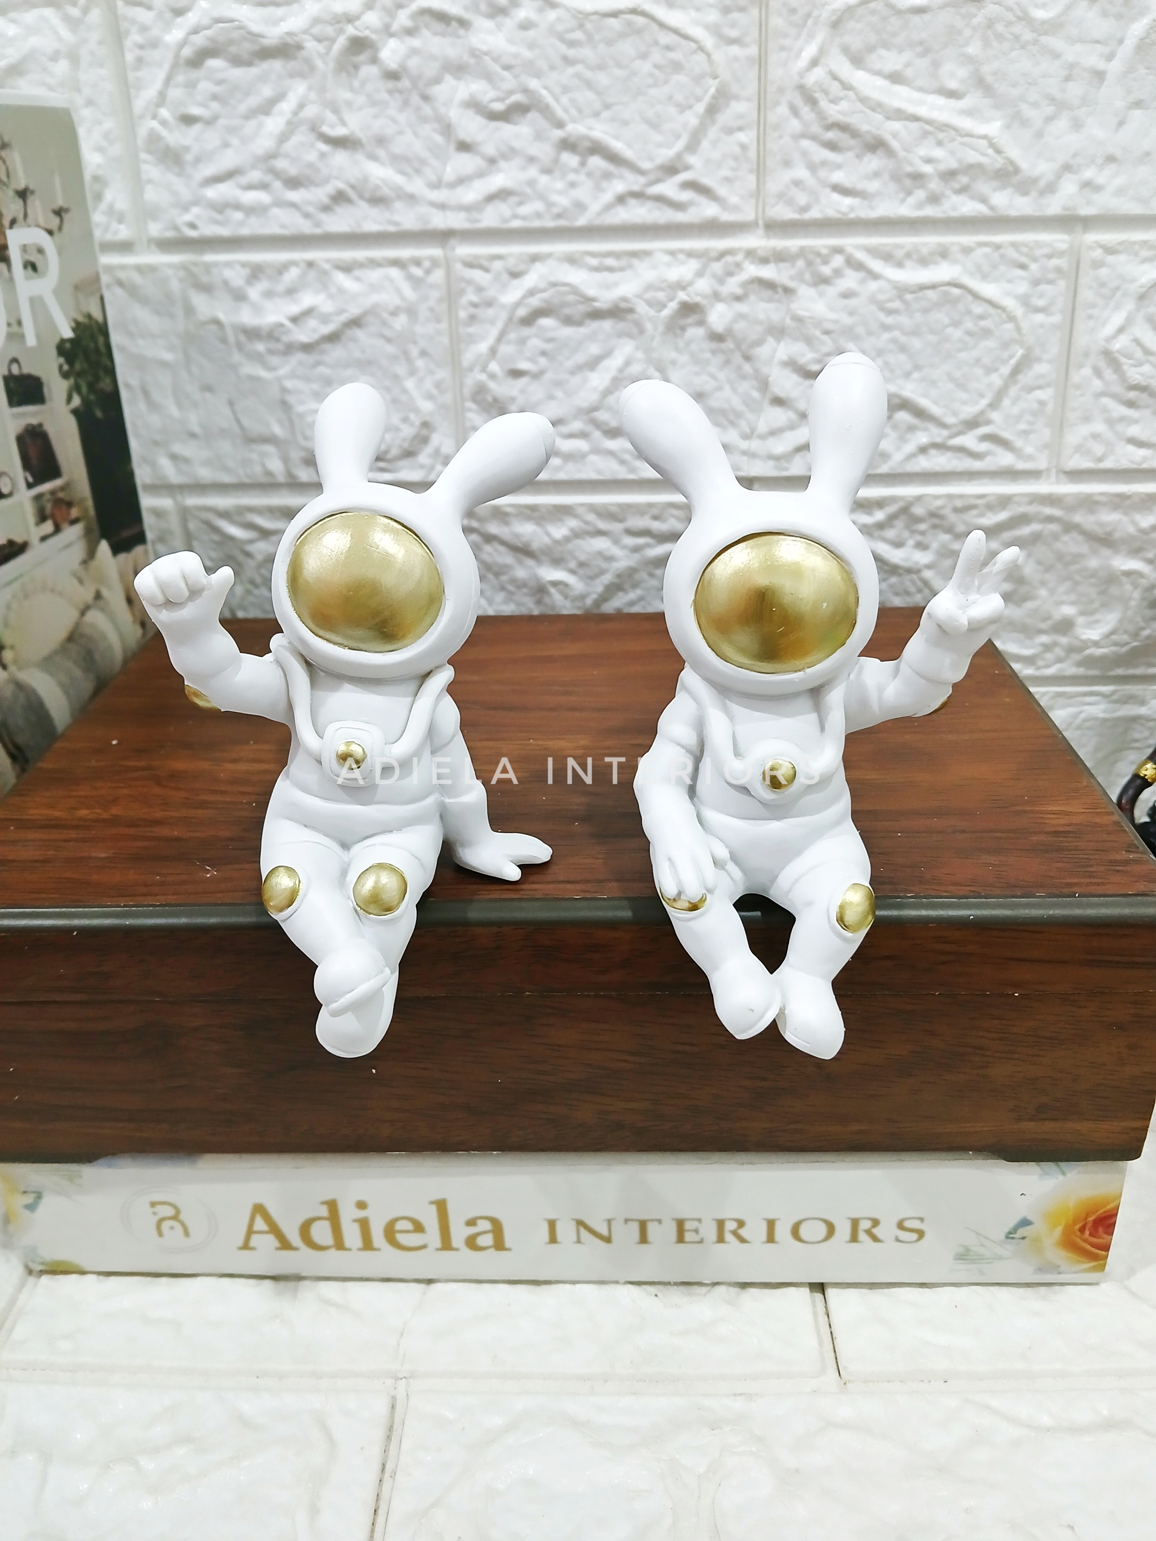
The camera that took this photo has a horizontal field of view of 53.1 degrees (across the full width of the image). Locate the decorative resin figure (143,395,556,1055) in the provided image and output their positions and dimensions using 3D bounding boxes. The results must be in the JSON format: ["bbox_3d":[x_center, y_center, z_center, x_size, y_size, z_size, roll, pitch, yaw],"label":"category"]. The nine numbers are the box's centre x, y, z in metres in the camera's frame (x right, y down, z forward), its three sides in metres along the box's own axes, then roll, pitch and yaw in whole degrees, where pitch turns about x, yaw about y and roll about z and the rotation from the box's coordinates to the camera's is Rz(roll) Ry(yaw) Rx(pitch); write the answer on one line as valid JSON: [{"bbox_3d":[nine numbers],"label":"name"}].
[{"bbox_3d":[-0.045,-0.009,0.232,0.079,0.130,0.060,0,28,0],"label":"decorative resin figure"}]

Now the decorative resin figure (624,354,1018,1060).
[{"bbox_3d":[0.046,-0.011,0.231,0.075,0.135,0.059,3,28,5],"label":"decorative resin figure"}]

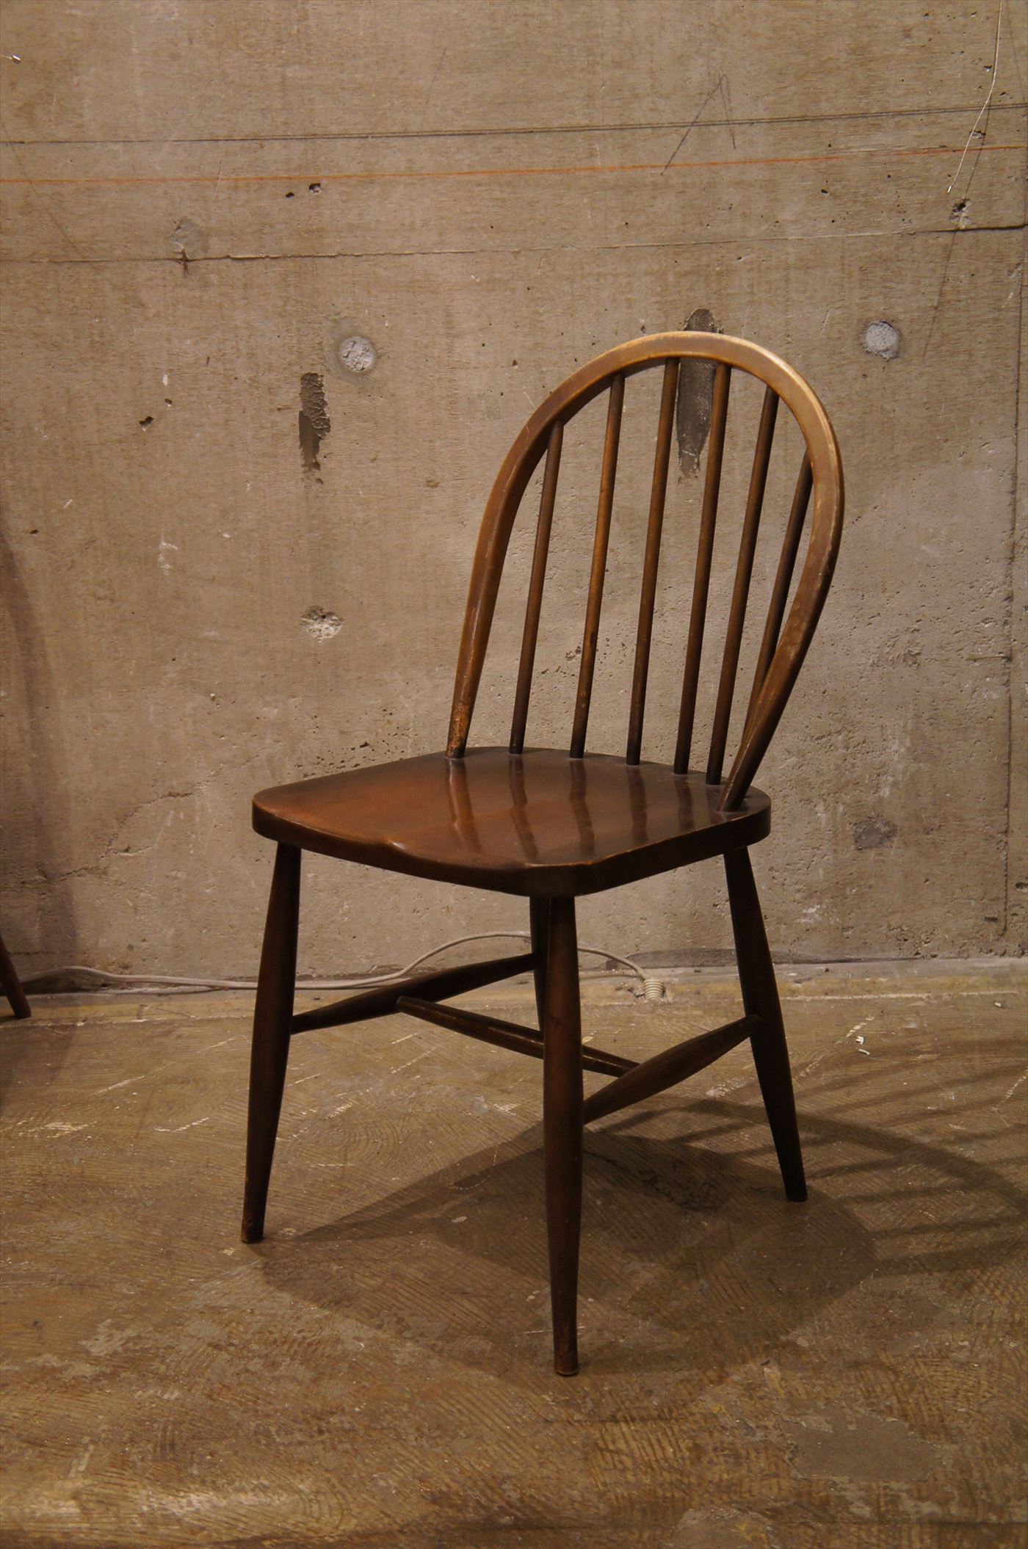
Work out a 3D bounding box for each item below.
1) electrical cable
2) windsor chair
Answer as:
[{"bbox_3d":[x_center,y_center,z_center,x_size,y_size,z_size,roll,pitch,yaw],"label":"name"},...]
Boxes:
[{"bbox_3d":[-0.210,0.230,2.870,0.780,0.068,0.070,-2,14,-2],"label":"electrical cable"},{"bbox_3d":[0.035,0.028,2.129,0.410,0.815,0.468,11,19,41],"label":"windsor chair"}]

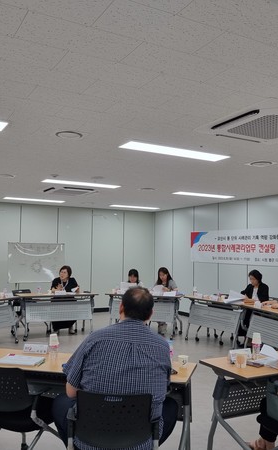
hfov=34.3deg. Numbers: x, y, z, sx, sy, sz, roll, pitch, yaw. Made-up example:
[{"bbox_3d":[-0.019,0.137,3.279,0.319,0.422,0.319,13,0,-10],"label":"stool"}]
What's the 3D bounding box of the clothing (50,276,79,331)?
[{"bbox_3d":[-1.386,1.442,8.420,0.530,0.960,0.500,2,-4,-13],"label":"clothing"}]

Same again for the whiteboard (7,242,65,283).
[{"bbox_3d":[-2.120,0.791,9.409,1.210,0.820,0.050,3,-4,-29],"label":"whiteboard"}]

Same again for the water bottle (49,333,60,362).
[{"bbox_3d":[-0.603,0.862,3.221,0.066,0.195,0.066,3,-4,-29],"label":"water bottle"}]

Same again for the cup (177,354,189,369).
[{"bbox_3d":[0.304,0.923,3.059,0.074,0.076,0.074,1,-4,0],"label":"cup"}]

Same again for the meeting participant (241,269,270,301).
[{"bbox_3d":[1.843,1.341,7.196,0.660,1.240,0.480,3,-4,-35],"label":"meeting participant"}]

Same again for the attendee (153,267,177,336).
[{"bbox_3d":[0.480,1.411,8.468,0.480,1.220,0.660,0,-4,11],"label":"attendee"}]

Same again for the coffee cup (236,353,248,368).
[{"bbox_3d":[0.698,0.929,3.073,0.074,0.076,0.074,1,-4,0],"label":"coffee cup"}]

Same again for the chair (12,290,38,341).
[{"bbox_3d":[-2.127,1.580,8.300,0.530,0.790,0.540,3,-4,-27],"label":"chair"}]

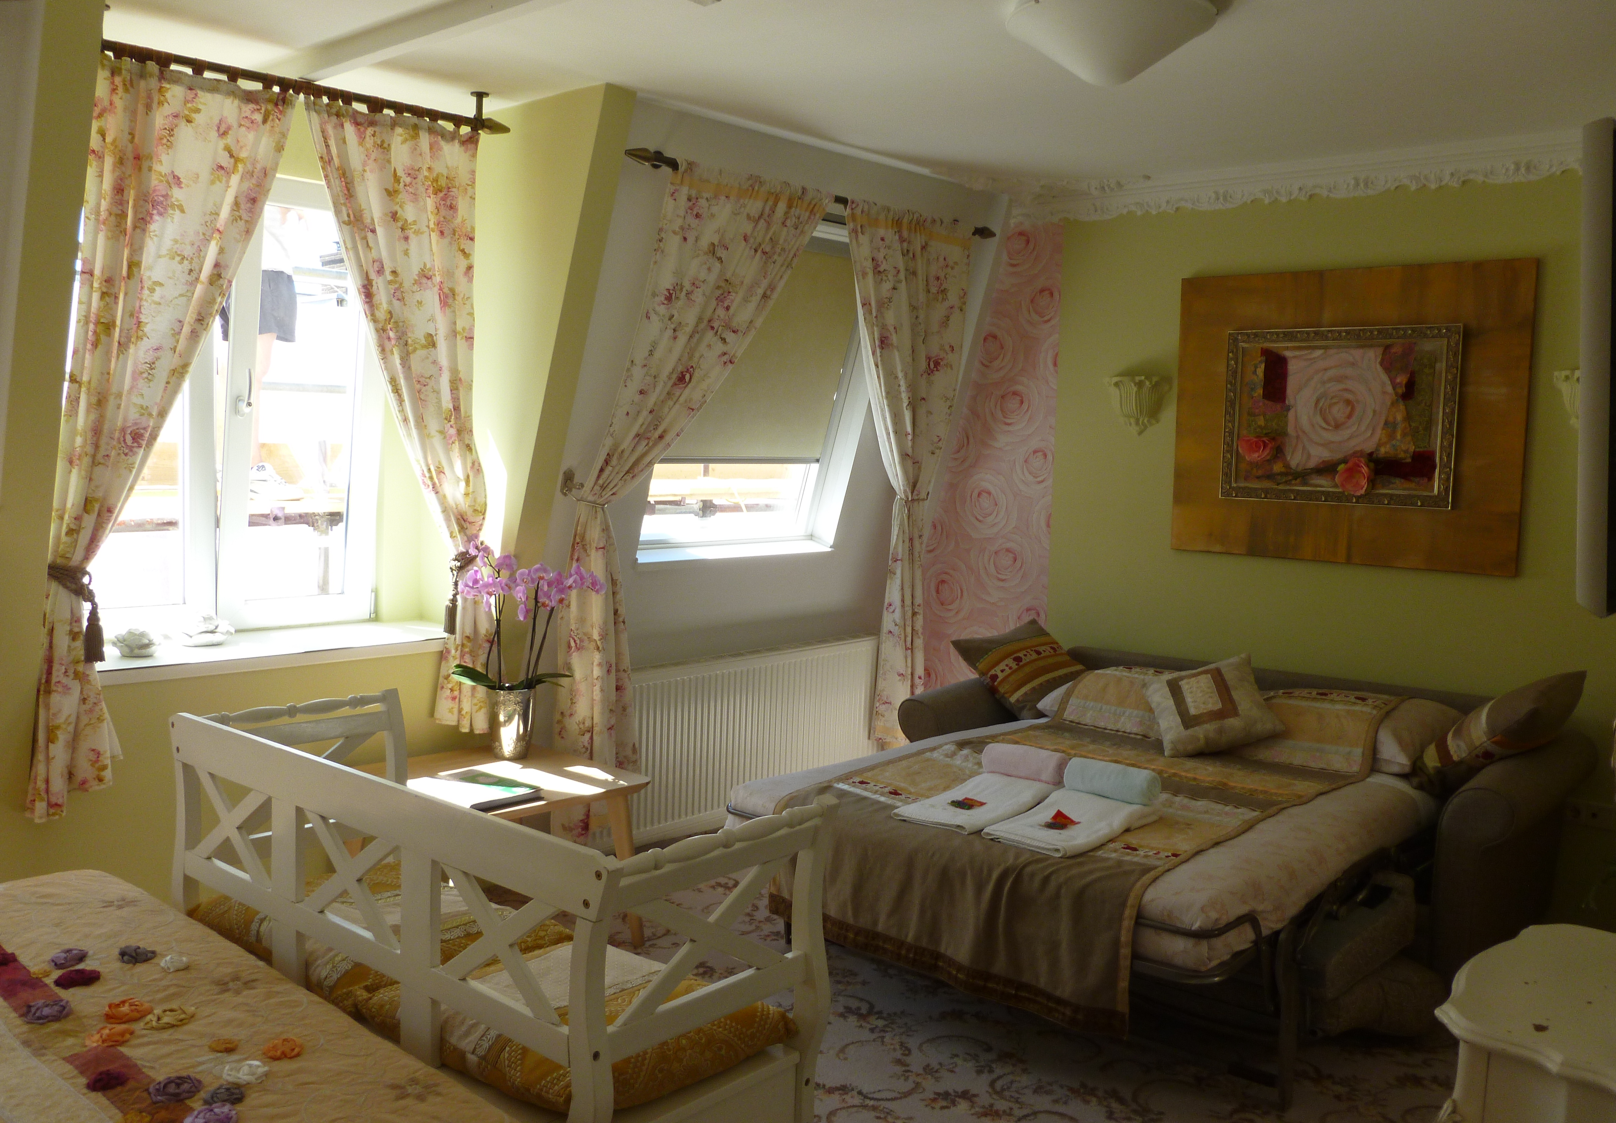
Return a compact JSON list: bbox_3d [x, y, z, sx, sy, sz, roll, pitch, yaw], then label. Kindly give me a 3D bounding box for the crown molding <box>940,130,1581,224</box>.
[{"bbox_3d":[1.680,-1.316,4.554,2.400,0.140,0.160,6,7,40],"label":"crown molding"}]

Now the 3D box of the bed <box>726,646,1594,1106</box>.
[{"bbox_3d":[1.013,0.765,3.937,1.980,0.700,2.020,6,7,40],"label":"bed"}]

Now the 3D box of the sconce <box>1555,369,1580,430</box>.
[{"bbox_3d":[2.423,-0.487,4.015,0.240,0.210,0.120,6,7,40],"label":"sconce"}]

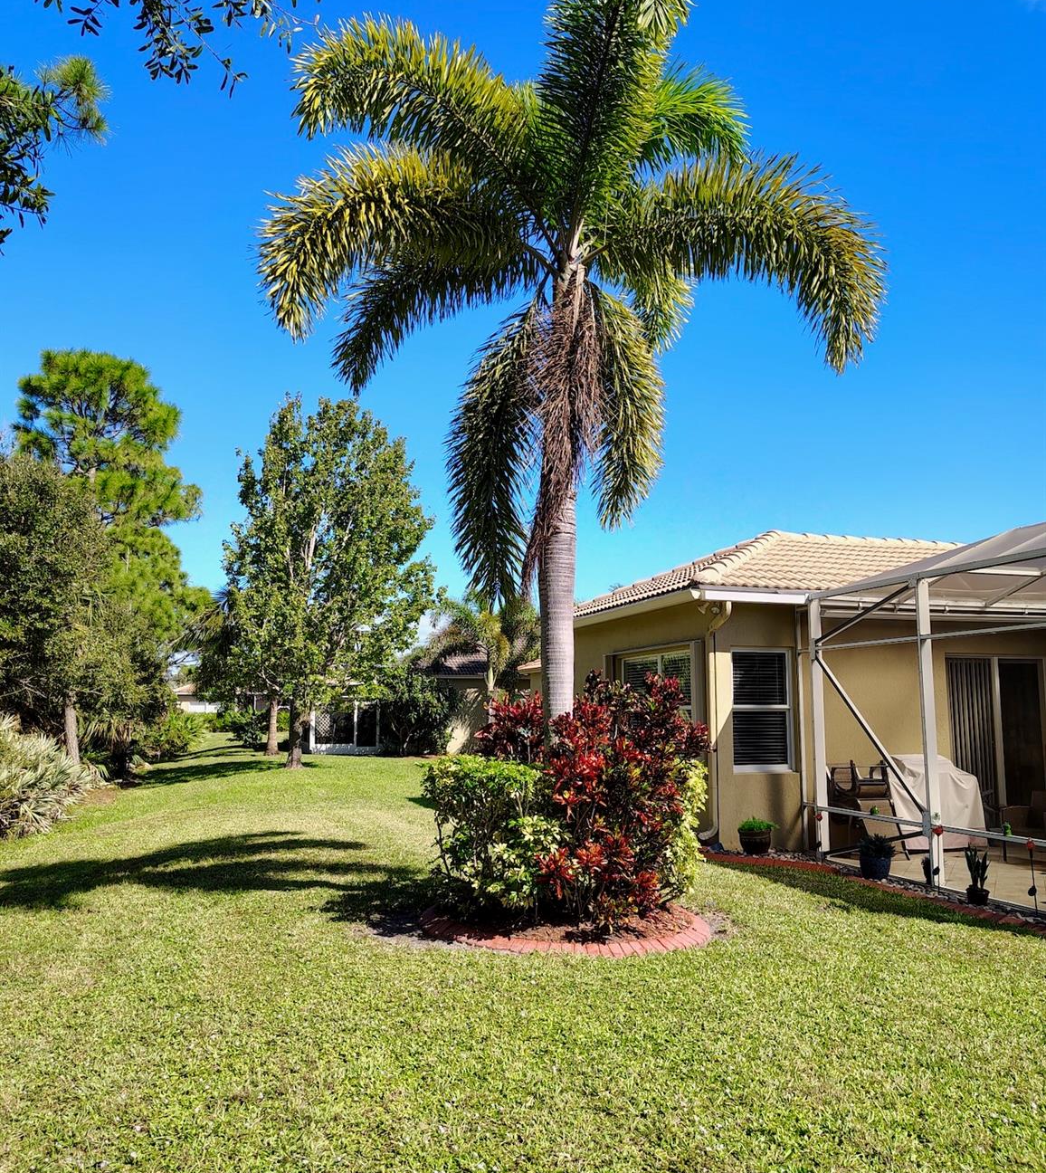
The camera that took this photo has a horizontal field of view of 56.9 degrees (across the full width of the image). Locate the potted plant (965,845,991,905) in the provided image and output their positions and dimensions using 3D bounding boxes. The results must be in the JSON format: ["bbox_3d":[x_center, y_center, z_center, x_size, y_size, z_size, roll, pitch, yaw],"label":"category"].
[{"bbox_3d":[3.924,2.462,8.323,0.220,0.500,0.200,0,-8,0],"label":"potted plant"}]

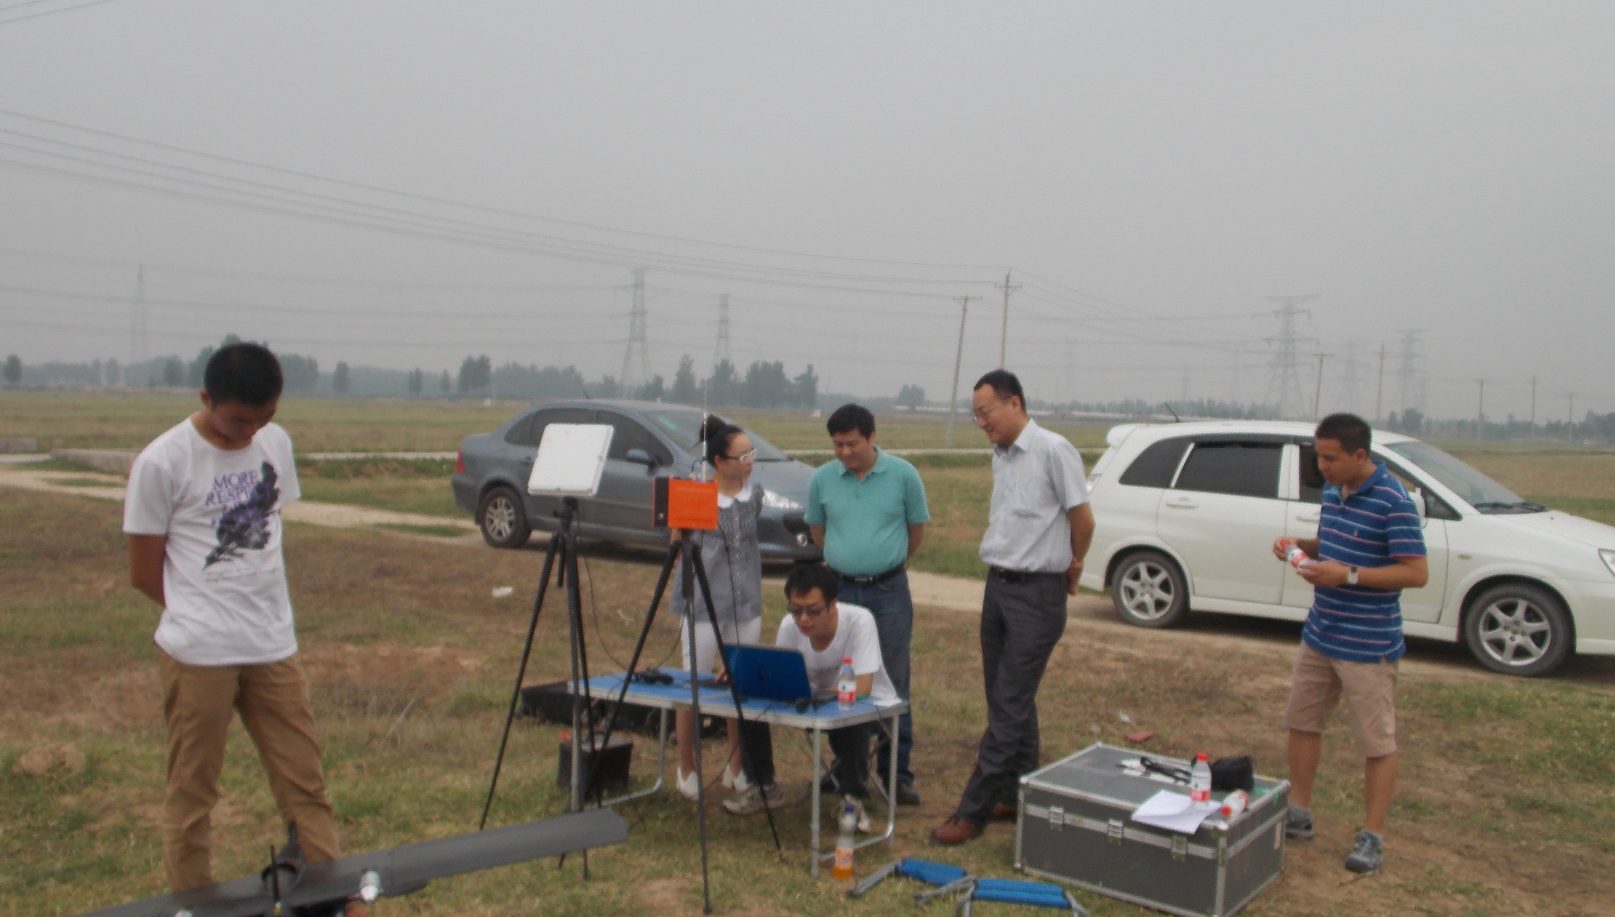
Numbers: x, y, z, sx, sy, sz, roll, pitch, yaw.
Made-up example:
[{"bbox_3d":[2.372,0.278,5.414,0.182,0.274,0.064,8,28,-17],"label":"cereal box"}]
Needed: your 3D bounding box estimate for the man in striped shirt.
[{"bbox_3d":[2.021,0.641,5.220,0.470,1.630,0.480,1,2,-23],"label":"man in striped shirt"}]

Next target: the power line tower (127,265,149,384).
[{"bbox_3d":[-242.189,-47.924,505.000,8.000,45.000,9.000,2,2,18],"label":"power line tower"}]

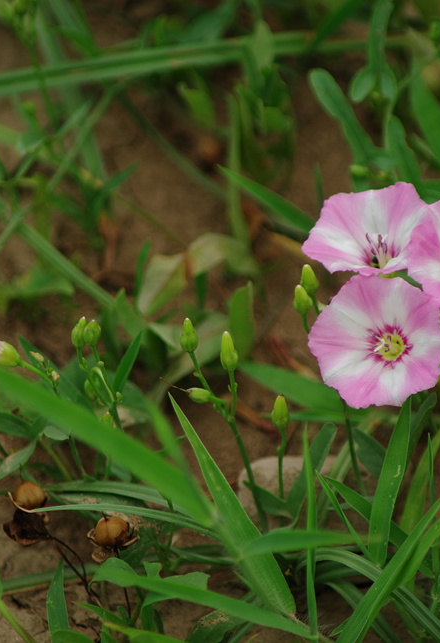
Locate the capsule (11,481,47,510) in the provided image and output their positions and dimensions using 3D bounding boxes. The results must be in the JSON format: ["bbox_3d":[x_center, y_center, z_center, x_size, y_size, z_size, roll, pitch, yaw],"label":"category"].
[{"bbox_3d":[-0.037,0.034,1.200,0.006,0.006,0.006,3,30,-1],"label":"capsule"}]

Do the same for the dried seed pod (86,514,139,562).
[{"bbox_3d":[-0.019,0.039,1.110,0.009,0.008,0.009,-7,30,0],"label":"dried seed pod"}]

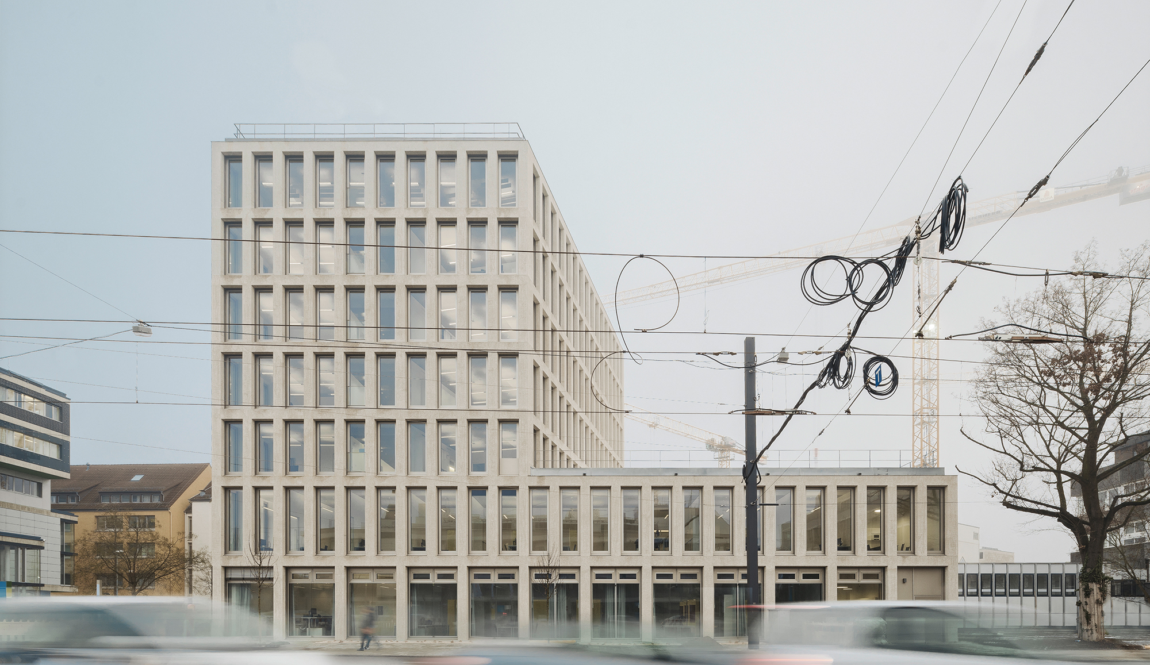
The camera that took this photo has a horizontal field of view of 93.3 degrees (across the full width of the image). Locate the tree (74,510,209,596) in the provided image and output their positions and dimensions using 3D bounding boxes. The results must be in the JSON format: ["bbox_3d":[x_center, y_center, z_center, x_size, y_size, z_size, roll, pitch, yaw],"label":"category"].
[{"bbox_3d":[-34.256,18.788,43.000,10.900,9.700,10.300,0,0,0],"label":"tree"}]

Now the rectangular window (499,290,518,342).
[{"bbox_3d":[-3.527,-0.912,29.000,0.960,2.783,0.200,0,0,0],"label":"rectangular window"}]

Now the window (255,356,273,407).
[{"bbox_3d":[-15.967,2.542,28.000,1.000,2.674,0.150,0,0,0],"label":"window"}]

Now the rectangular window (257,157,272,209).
[{"bbox_3d":[-15.874,-7.700,28.000,1.000,2.581,0.150,0,0,0],"label":"rectangular window"}]

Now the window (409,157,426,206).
[{"bbox_3d":[-8.301,-7.911,28.586,0.993,2.673,0.150,0,0,0],"label":"window"}]

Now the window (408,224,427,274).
[{"bbox_3d":[-8.324,-4.409,28.586,0.993,2.673,0.150,0,0,0],"label":"window"}]

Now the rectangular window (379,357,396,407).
[{"bbox_3d":[-10.028,2.616,29.000,0.912,2.735,0.200,0,0,0],"label":"rectangular window"}]

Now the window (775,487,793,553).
[{"bbox_3d":[10.778,9.662,28.000,1.000,3.290,0.150,0,0,0],"label":"window"}]

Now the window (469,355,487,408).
[{"bbox_3d":[-5.140,2.607,28.900,0.970,2.726,0.150,0,0,0],"label":"window"}]

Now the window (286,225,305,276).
[{"bbox_3d":[-14.709,-4.315,28.586,0.993,2.673,0.150,0,0,0],"label":"window"}]

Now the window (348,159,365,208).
[{"bbox_3d":[-11.183,-7.633,27.700,0.871,2.522,0.200,0,0,0],"label":"window"}]

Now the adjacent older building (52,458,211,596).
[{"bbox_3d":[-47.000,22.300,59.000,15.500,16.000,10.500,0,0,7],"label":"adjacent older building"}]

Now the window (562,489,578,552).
[{"bbox_3d":[-0.252,9.605,27.700,0.825,3.255,0.200,0,0,0],"label":"window"}]

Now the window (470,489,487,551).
[{"bbox_3d":[-5.134,10.007,29.000,0.912,3.311,0.200,0,0,0],"label":"window"}]

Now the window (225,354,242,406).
[{"bbox_3d":[-17.925,2.545,28.586,0.993,2.673,0.150,0,0,0],"label":"window"}]

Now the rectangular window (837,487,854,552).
[{"bbox_3d":[13.818,9.536,27.700,0.917,3.301,0.200,0,0,0],"label":"rectangular window"}]

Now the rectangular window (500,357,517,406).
[{"bbox_3d":[-3.391,2.499,27.700,0.962,2.613,0.200,0,0,0],"label":"rectangular window"}]

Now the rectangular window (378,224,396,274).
[{"bbox_3d":[-9.666,-4.294,28.000,1.000,2.628,0.150,0,0,0],"label":"rectangular window"}]

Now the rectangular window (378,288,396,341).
[{"bbox_3d":[-9.666,-0.887,28.000,1.000,2.674,0.150,0,0,0],"label":"rectangular window"}]

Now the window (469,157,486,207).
[{"bbox_3d":[-4.993,-7.726,28.000,0.904,2.618,0.200,0,0,0],"label":"window"}]

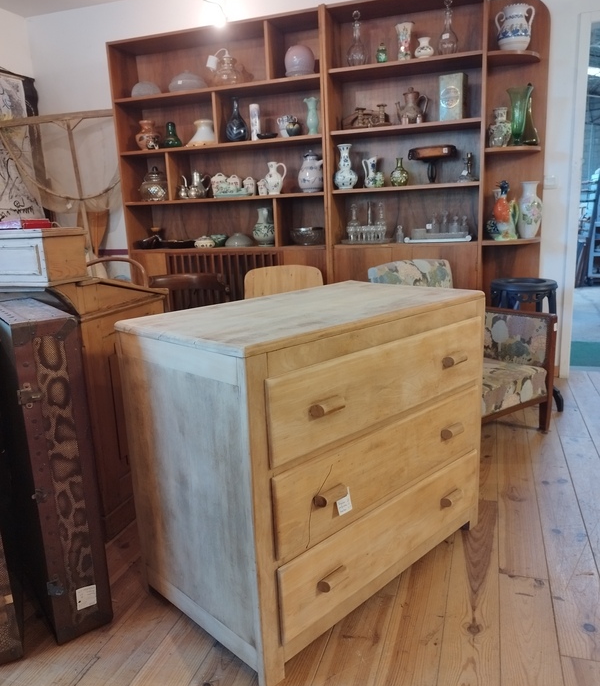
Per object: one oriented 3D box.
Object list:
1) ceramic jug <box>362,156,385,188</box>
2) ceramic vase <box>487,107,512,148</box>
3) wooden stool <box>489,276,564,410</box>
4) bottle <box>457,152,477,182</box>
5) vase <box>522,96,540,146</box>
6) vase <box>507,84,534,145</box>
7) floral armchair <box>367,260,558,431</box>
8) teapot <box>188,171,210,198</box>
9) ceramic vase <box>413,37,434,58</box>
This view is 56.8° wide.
[{"bbox_3d":[0.434,-1.023,3.341,0.111,0.191,0.086,0,13,10],"label":"ceramic jug"},{"bbox_3d":[1.145,-1.219,3.159,0.124,0.229,0.124,2,13,18],"label":"ceramic vase"},{"bbox_3d":[1.219,0.009,3.015,0.400,0.703,0.400,2,13,18],"label":"wooden stool"},{"bbox_3d":[0.985,-1.024,3.259,0.119,0.177,0.114,2,13,18],"label":"bottle"},{"bbox_3d":[1.270,-1.251,3.079,0.121,0.338,0.121,2,14,18],"label":"vase"},{"bbox_3d":[1.186,-1.222,3.011,0.140,0.319,0.140,2,14,18],"label":"vase"},{"bbox_3d":[0.768,0.032,2.747,0.648,0.815,0.670,-11,15,-32],"label":"floral armchair"},{"bbox_3d":[-0.707,-1.096,3.870,0.192,0.183,0.135,2,13,18],"label":"teapot"},{"bbox_3d":[0.686,-1.612,3.051,0.104,0.124,0.104,2,14,18],"label":"ceramic vase"}]

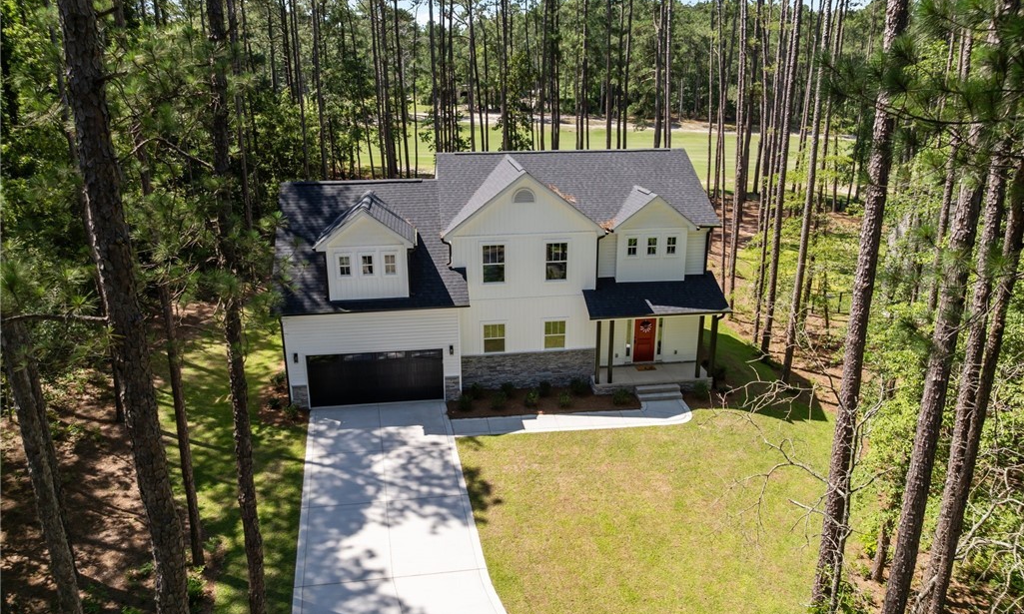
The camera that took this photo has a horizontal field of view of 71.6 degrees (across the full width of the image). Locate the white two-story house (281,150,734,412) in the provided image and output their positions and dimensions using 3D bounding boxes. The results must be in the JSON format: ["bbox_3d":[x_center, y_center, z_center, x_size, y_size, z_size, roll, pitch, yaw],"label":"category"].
[{"bbox_3d":[-0.707,-2.111,30.546,17.018,8.787,10.706,-3,18,-7],"label":"white two-story house"}]

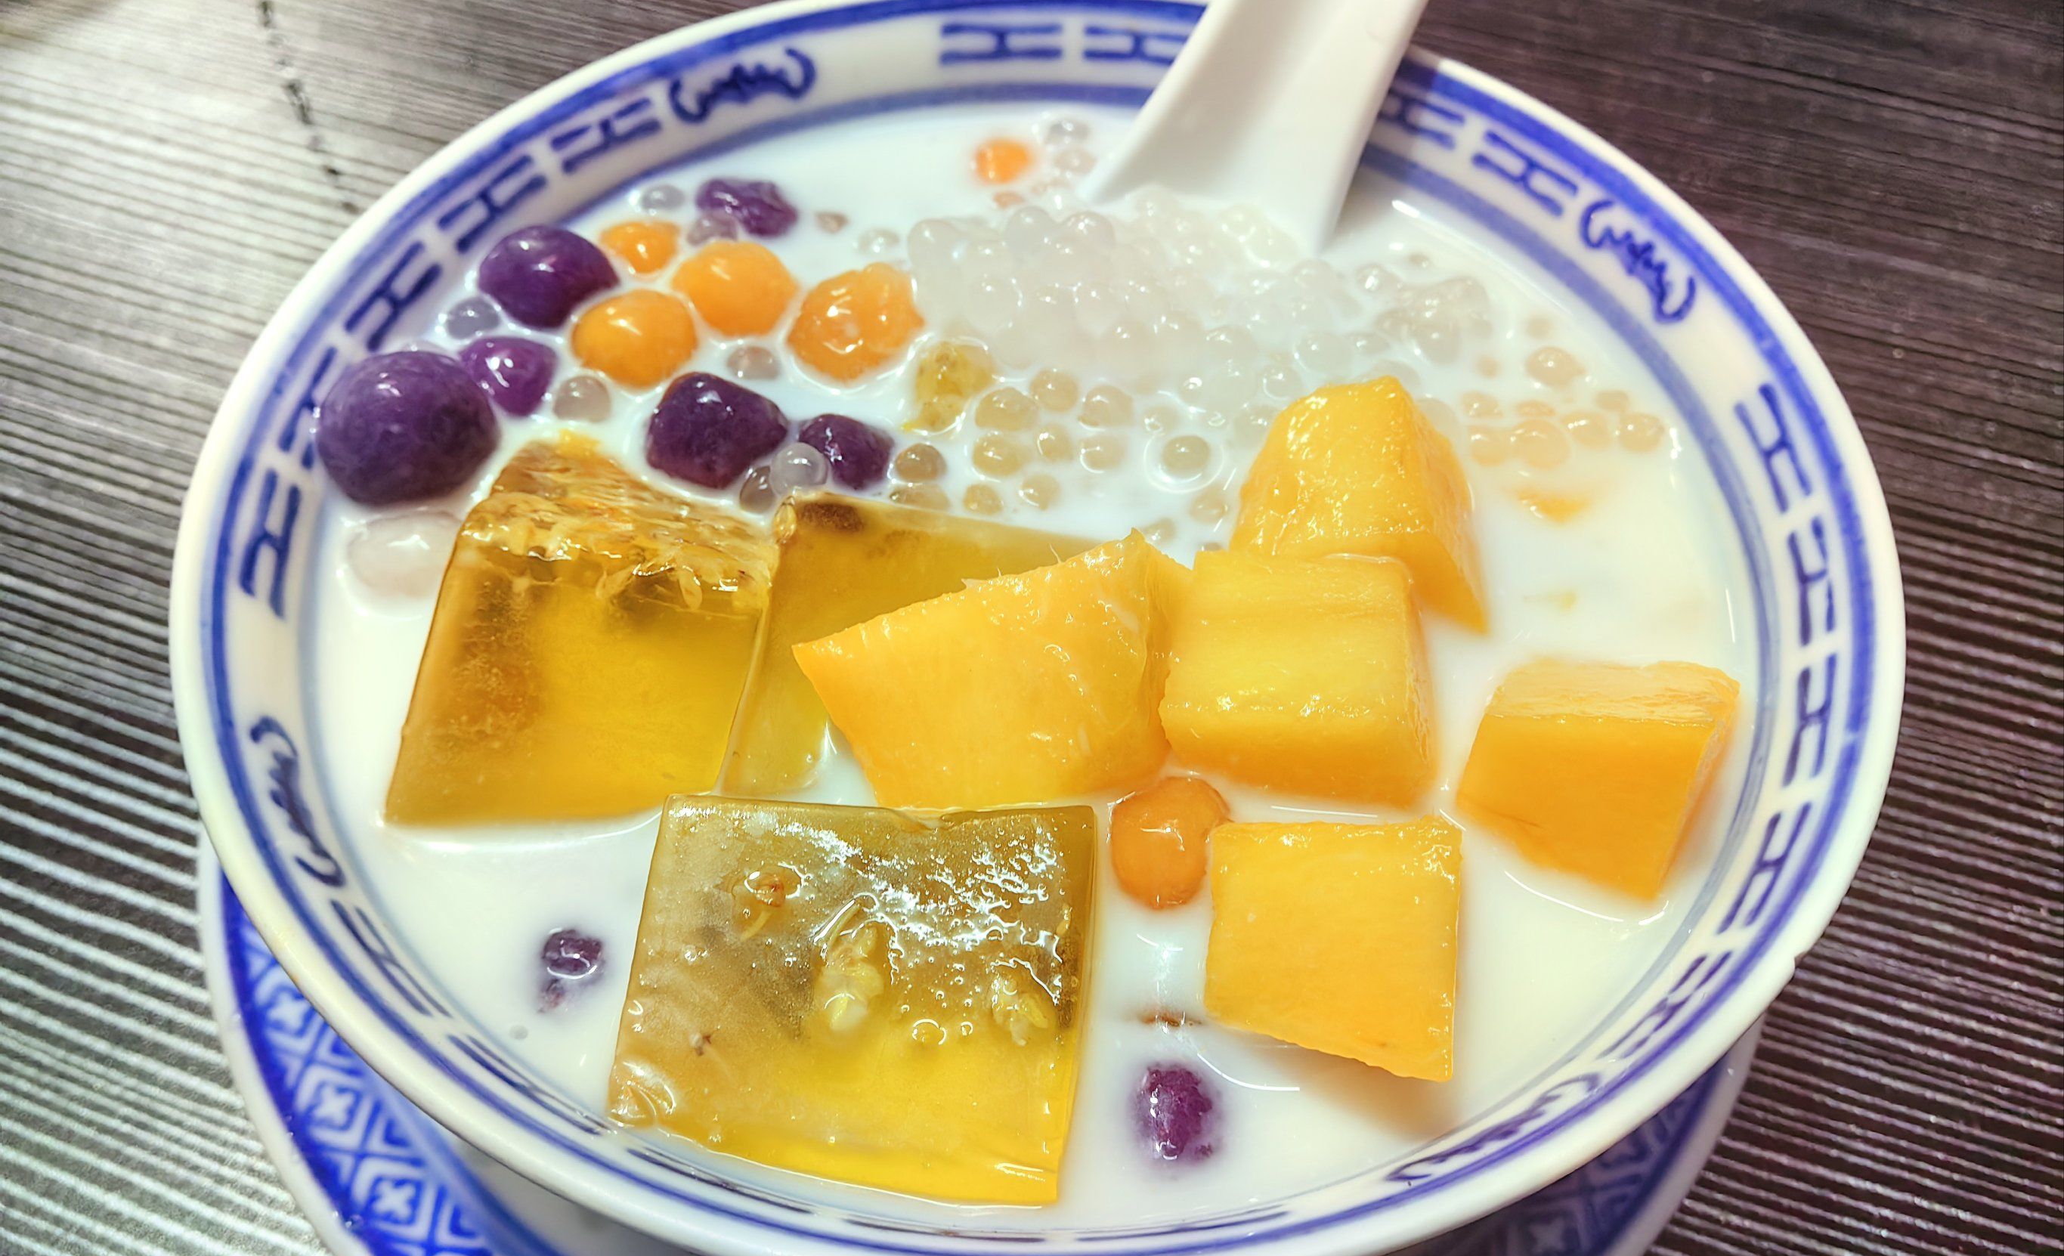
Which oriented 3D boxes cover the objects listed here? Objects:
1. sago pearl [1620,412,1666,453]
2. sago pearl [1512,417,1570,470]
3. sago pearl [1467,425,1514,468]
[{"bbox_3d":[0.059,-0.019,0.155,0.005,0.005,0.005,1,53,0],"label":"sago pearl"},{"bbox_3d":[0.049,-0.018,0.156,0.005,0.005,0.005,0,53,0],"label":"sago pearl"},{"bbox_3d":[0.044,-0.018,0.155,0.004,0.004,0.004,0,53,0],"label":"sago pearl"}]

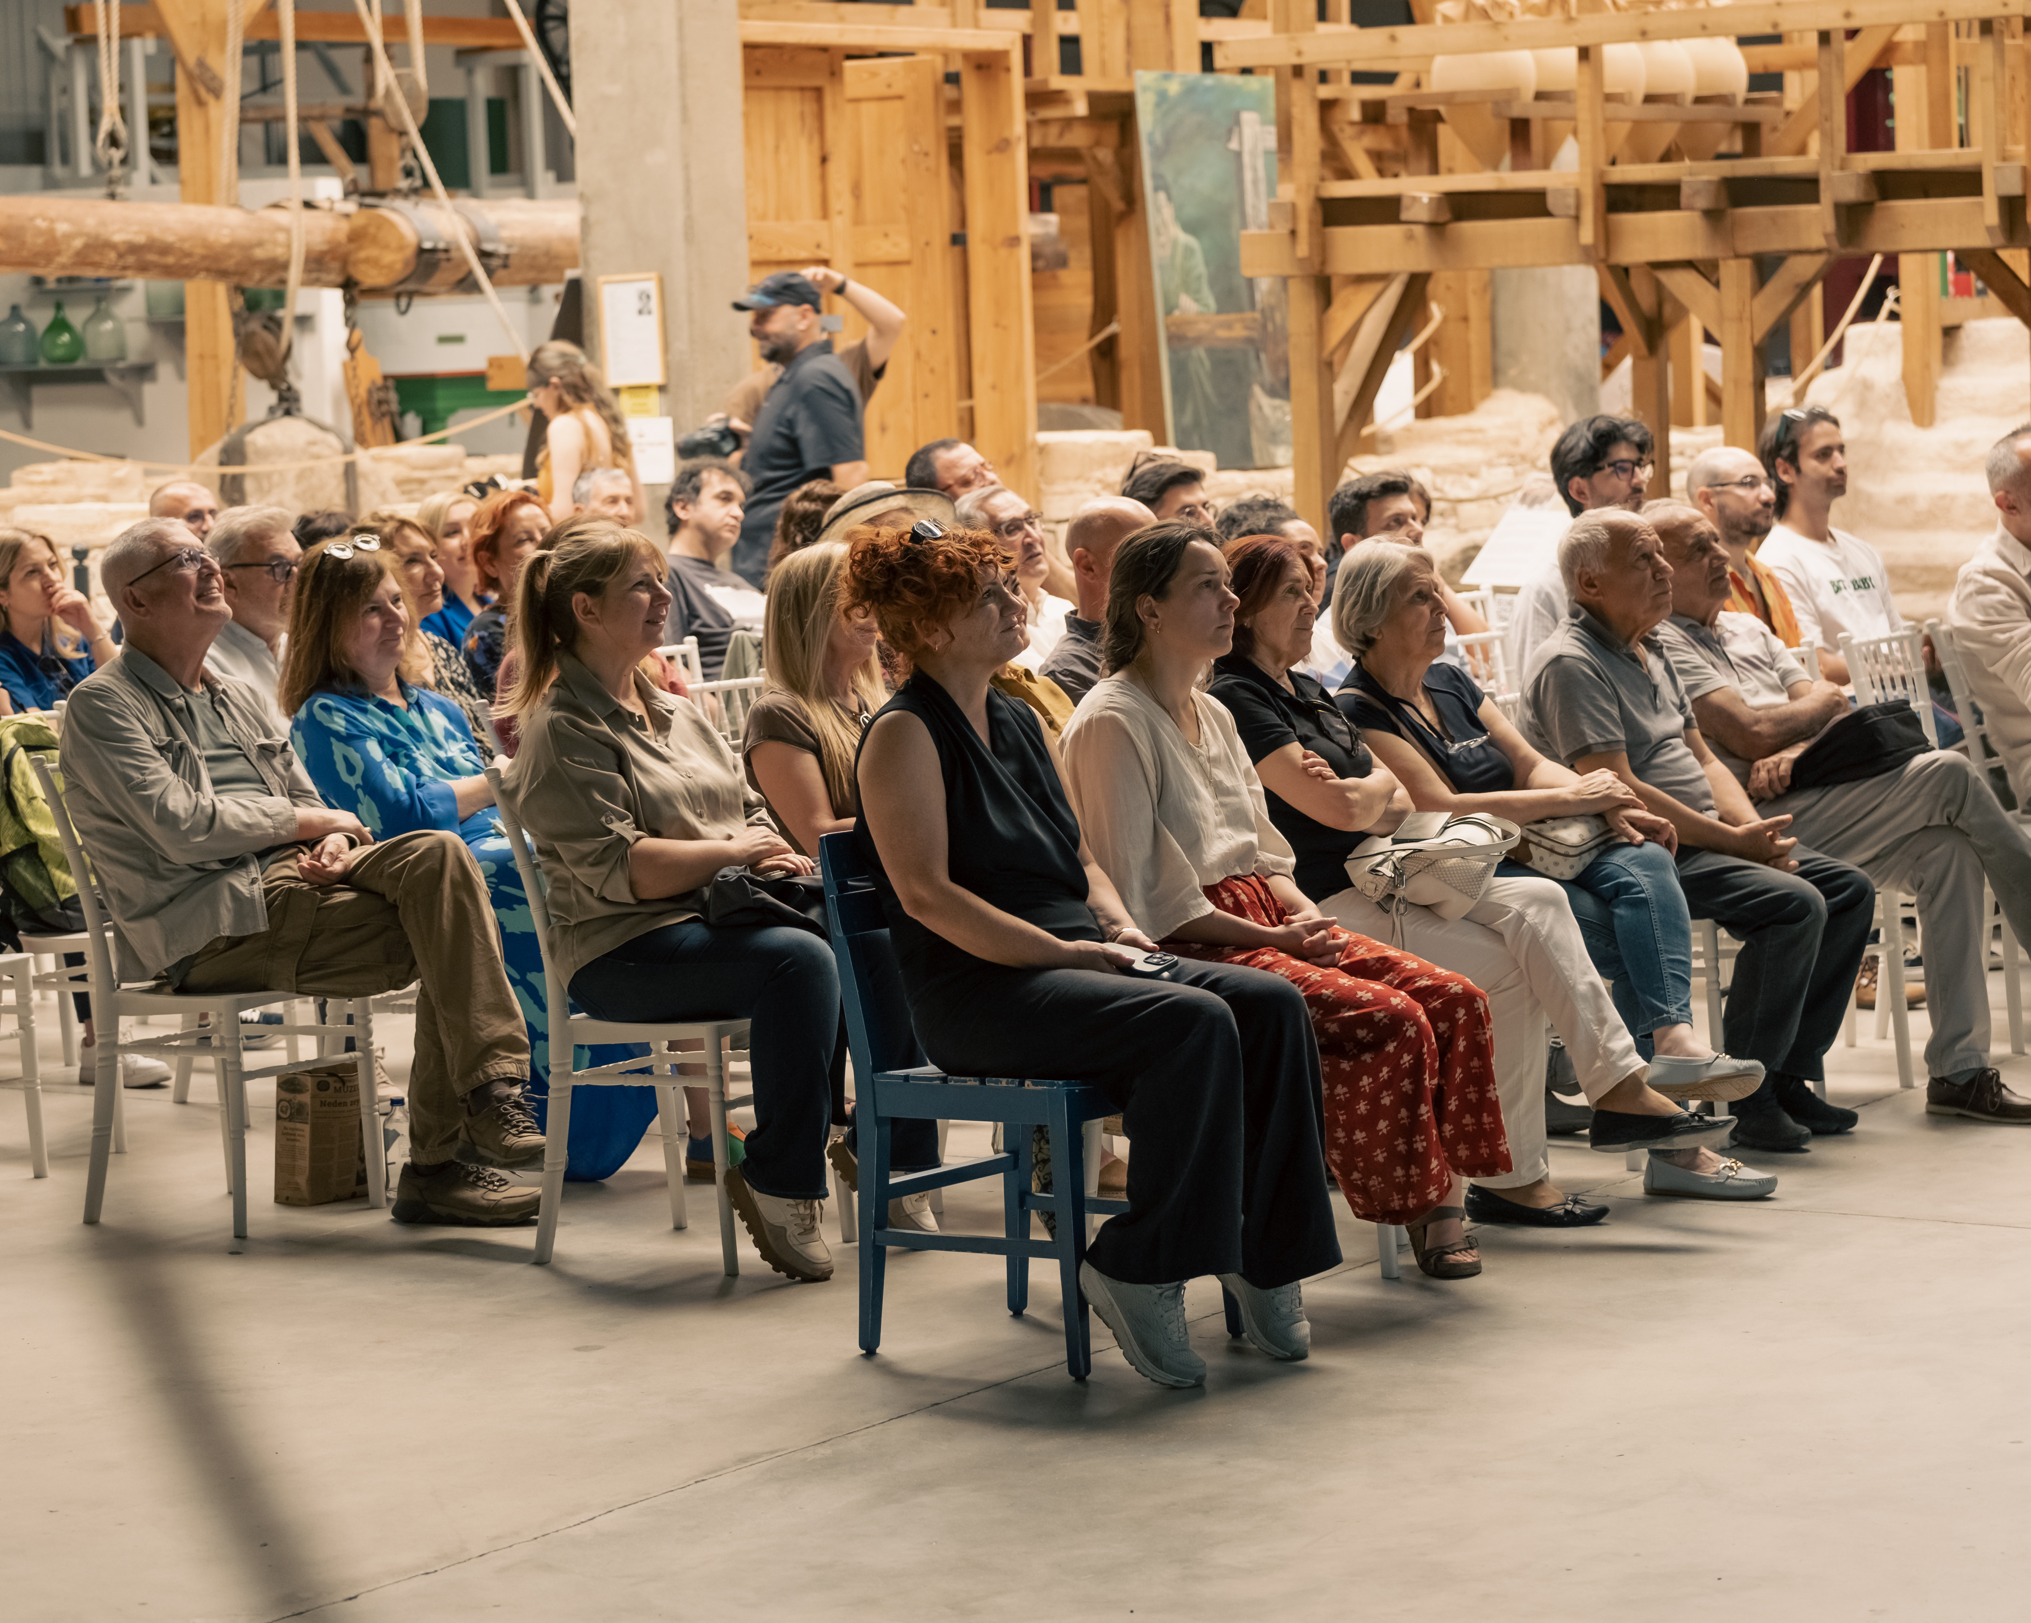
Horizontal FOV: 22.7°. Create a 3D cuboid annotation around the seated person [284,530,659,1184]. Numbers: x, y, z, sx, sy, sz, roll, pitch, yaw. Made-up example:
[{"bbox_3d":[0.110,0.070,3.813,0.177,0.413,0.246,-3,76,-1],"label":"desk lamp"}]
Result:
[{"bbox_3d":[-1.103,0.085,10.342,0.880,1.300,0.520,2,7,38],"label":"seated person"}]

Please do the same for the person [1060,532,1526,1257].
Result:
[{"bbox_3d":[0.469,0.167,8.787,0.740,1.333,0.520,2,7,34],"label":"person"}]

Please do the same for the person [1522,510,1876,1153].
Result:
[{"bbox_3d":[1.331,0.021,10.014,0.700,1.250,0.520,1,6,33],"label":"person"}]

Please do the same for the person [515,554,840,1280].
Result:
[{"bbox_3d":[-0.553,0.153,9.269,0.760,1.333,0.520,2,6,33],"label":"person"}]

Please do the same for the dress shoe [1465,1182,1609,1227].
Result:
[{"bbox_3d":[0.972,0.725,9.424,0.267,0.072,0.088,0,6,20],"label":"dress shoe"}]

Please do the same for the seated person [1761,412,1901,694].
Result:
[{"bbox_3d":[2.120,-0.341,13.184,0.800,1.370,0.500,1,6,38],"label":"seated person"}]

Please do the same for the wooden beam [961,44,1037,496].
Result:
[{"bbox_3d":[-0.027,-1.113,16.052,0.190,2.560,0.100,1,6,35],"label":"wooden beam"}]

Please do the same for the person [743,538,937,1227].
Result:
[{"bbox_3d":[-0.189,0.120,9.808,0.760,1.275,0.480,2,6,33],"label":"person"}]

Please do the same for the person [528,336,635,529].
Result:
[{"bbox_3d":[-1.299,-0.583,15.574,0.380,1.690,0.450,1,6,32],"label":"person"}]

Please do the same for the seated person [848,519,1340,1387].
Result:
[{"bbox_3d":[0.080,0.208,8.031,0.740,1.330,0.500,1,6,37],"label":"seated person"}]

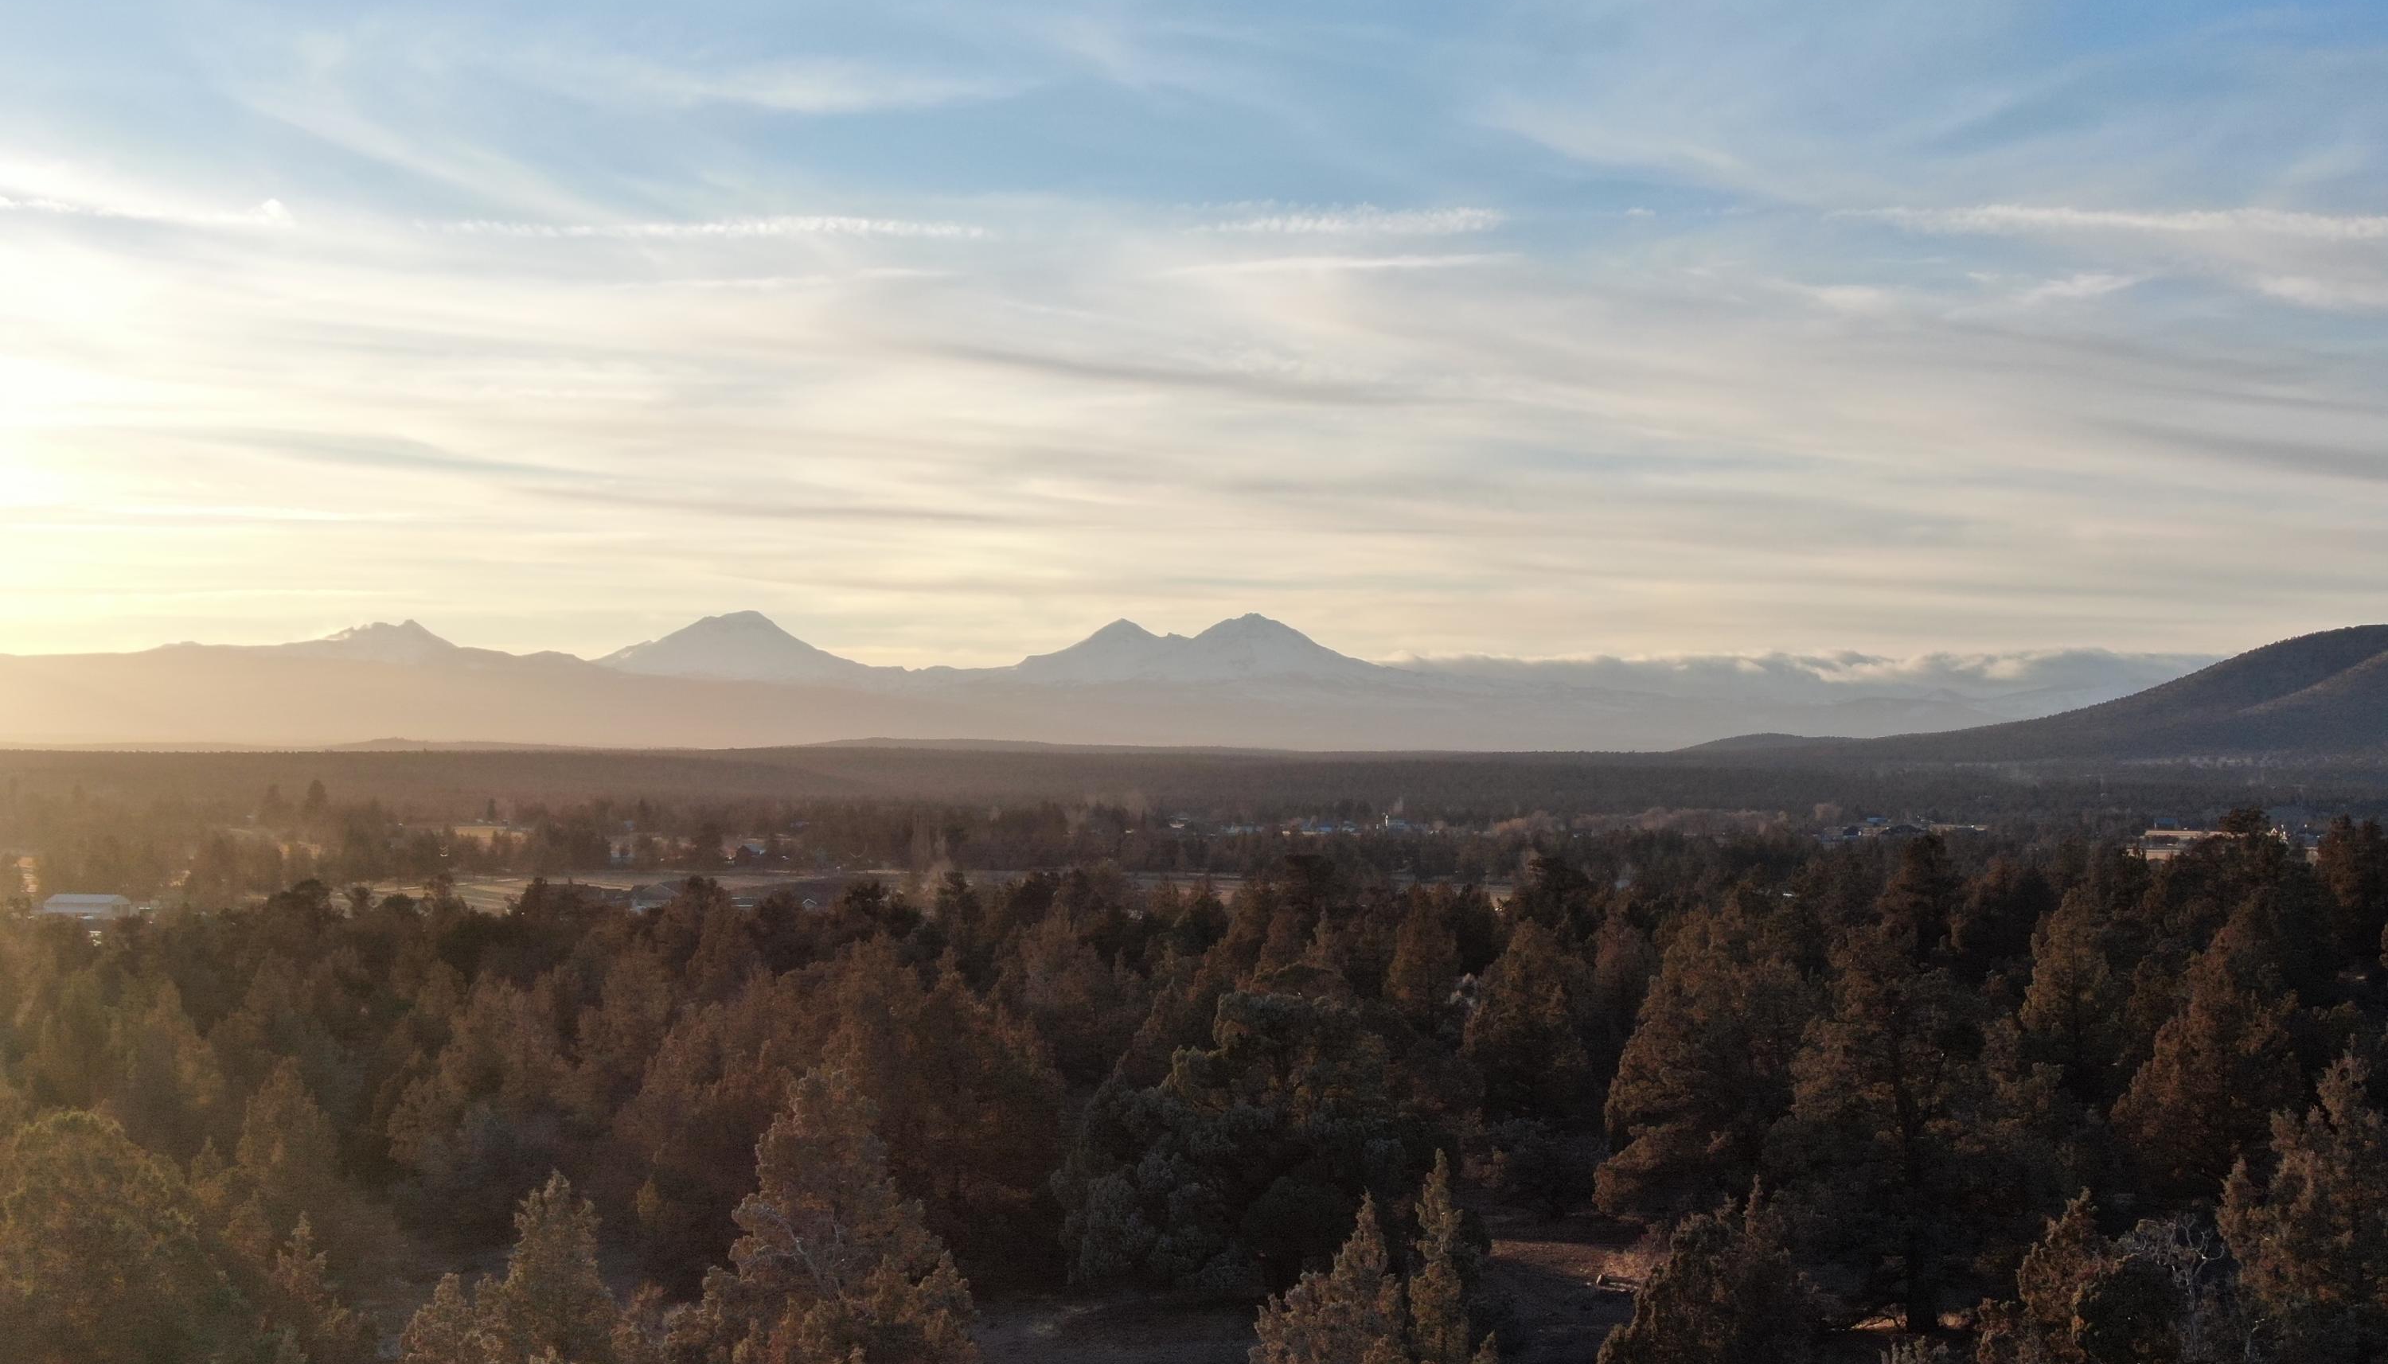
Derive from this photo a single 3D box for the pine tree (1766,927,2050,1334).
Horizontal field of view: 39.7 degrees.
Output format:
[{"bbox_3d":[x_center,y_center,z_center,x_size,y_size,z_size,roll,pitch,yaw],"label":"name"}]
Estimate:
[{"bbox_3d":[18.558,11.662,86.117,7.320,10.550,7.320,0,-1,12],"label":"pine tree"}]

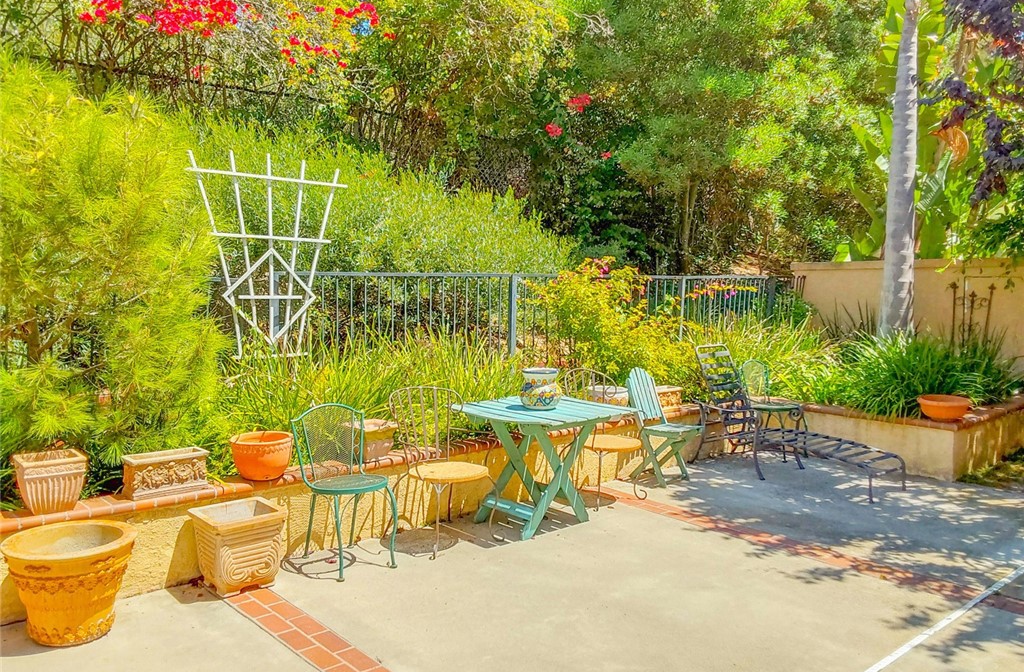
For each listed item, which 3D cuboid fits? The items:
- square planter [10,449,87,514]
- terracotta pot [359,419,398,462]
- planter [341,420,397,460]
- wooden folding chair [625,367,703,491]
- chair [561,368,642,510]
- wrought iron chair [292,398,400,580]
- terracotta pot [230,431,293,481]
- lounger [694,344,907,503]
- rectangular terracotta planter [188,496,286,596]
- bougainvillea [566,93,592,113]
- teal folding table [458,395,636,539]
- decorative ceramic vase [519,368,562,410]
[{"bbox_3d":[-2.094,0.670,3.770,0.255,0.240,0.270,-3,6,-42],"label":"square planter"},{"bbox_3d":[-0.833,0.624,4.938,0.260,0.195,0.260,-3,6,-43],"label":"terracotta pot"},{"bbox_3d":[-0.843,0.623,4.948,0.265,0.195,0.270,-3,6,-43],"label":"planter"},{"bbox_3d":[1.161,0.683,6.362,0.380,0.860,0.540,-3,6,-43],"label":"wooden folding chair"},{"bbox_3d":[0.622,0.698,5.800,0.500,0.900,0.470,-3,6,-43],"label":"chair"},{"bbox_3d":[-0.884,0.801,4.438,0.440,0.850,0.470,-3,6,-43],"label":"wrought iron chair"},{"bbox_3d":[-1.324,0.642,4.438,0.335,0.220,0.335,1,5,0],"label":"terracotta pot"},{"bbox_3d":[2.234,0.628,6.575,0.600,0.980,1.620,-3,6,-43],"label":"lounger"},{"bbox_3d":[-1.363,1.061,4.146,0.360,0.360,0.365,-3,6,-43],"label":"rectangular terracotta planter"},{"bbox_3d":[0.896,-3.101,11.000,0.345,0.266,0.270,1,5,0],"label":"bougainvillea"},{"bbox_3d":[0.189,0.820,5.230,0.785,0.730,0.890,-3,6,-44],"label":"teal folding table"},{"bbox_3d":[0.185,0.337,5.274,0.267,0.225,0.267,1,5,0],"label":"decorative ceramic vase"}]

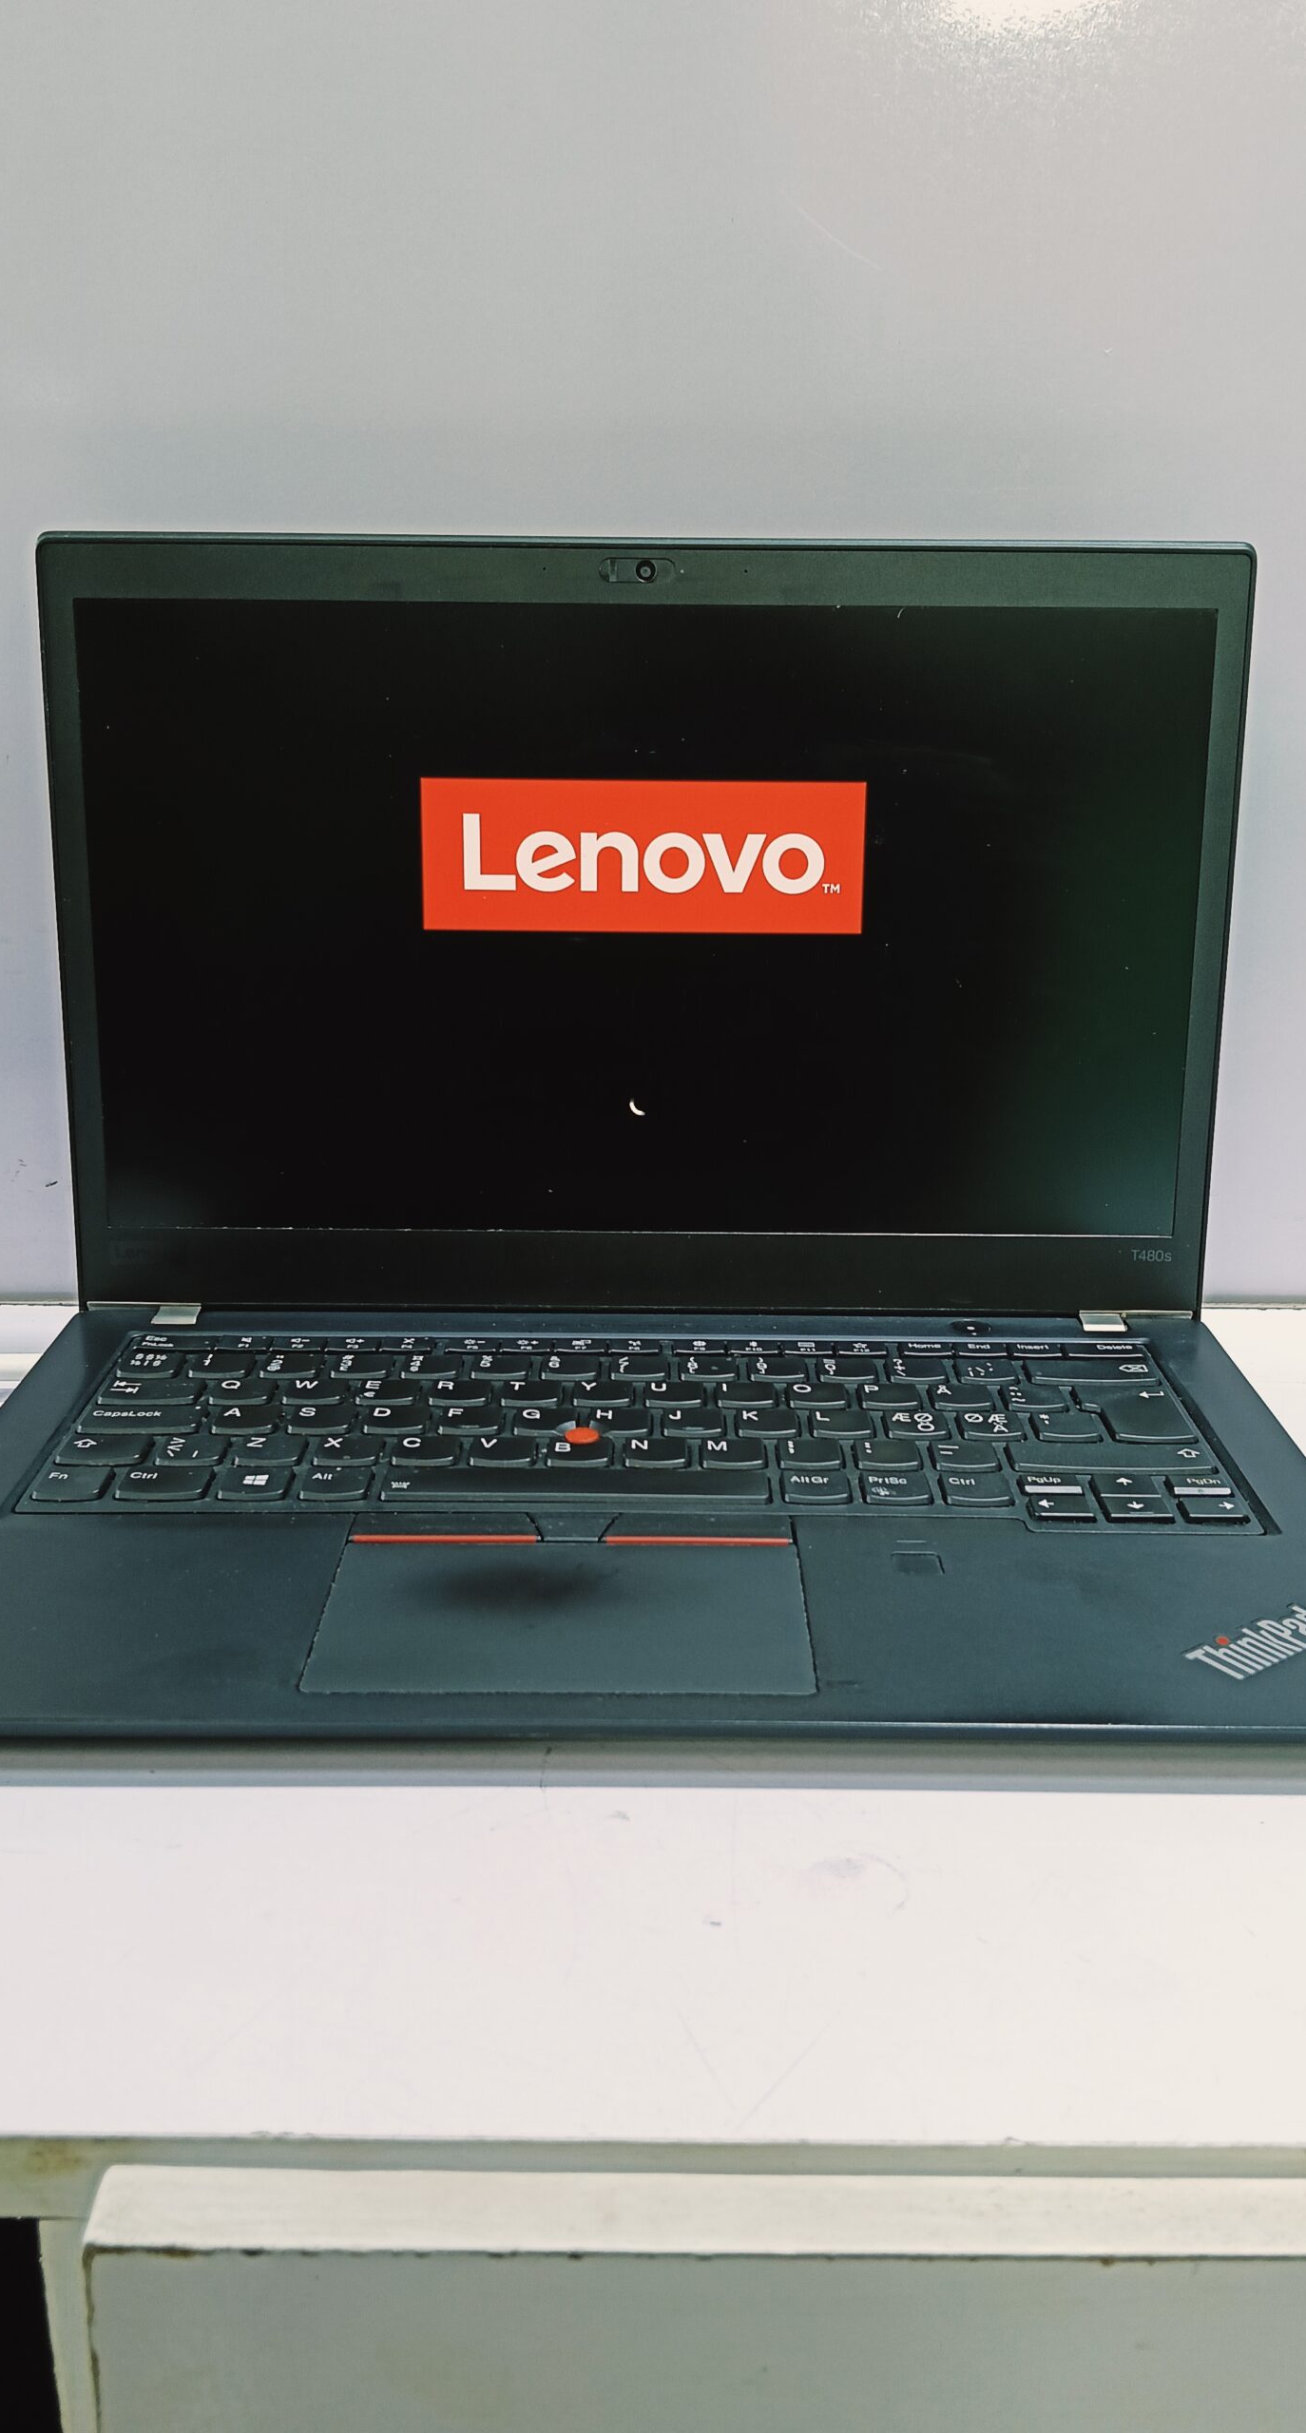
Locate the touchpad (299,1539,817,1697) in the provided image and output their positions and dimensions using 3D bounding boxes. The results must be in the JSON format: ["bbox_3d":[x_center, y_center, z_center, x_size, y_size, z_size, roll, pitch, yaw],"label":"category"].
[{"bbox_3d":[-0.018,0.084,0.398,0.100,0.003,0.061,1,18,0],"label":"touchpad"}]

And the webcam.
[{"bbox_3d":[-0.004,-0.175,0.515,0.021,0.007,0.004,1,12,0],"label":"webcam"}]

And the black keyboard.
[{"bbox_3d":[-0.004,0.054,0.492,0.288,0.005,0.119,1,18,0],"label":"black keyboard"}]

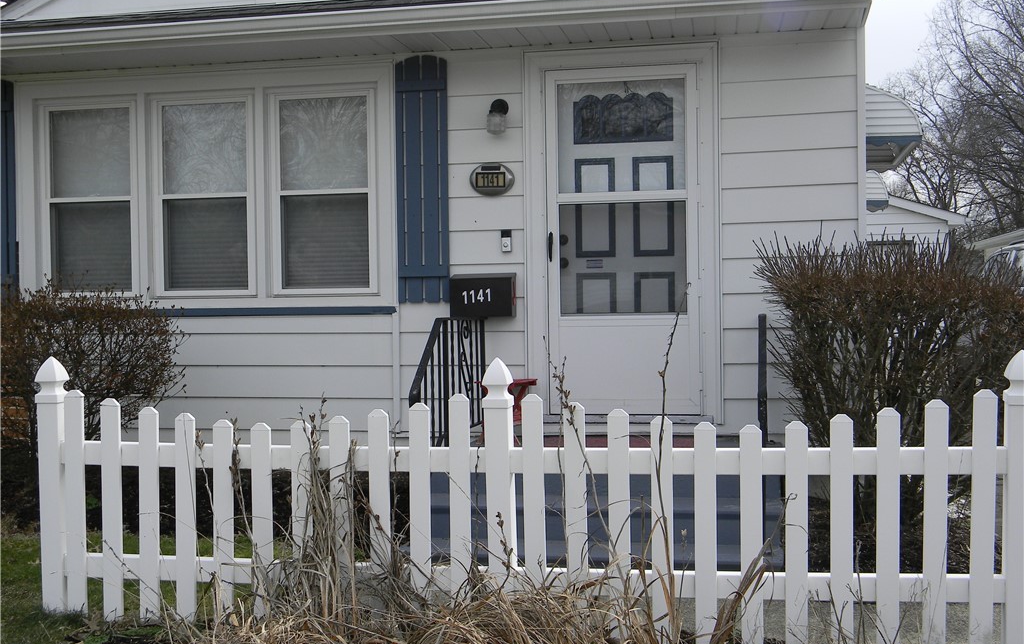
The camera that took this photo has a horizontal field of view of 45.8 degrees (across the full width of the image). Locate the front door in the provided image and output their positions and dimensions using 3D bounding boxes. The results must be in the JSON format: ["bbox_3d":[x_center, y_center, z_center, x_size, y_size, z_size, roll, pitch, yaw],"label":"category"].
[{"bbox_3d":[0.651,-0.475,7.129,0.898,2.046,0.060,-1,1,12],"label":"front door"}]

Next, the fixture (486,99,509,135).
[{"bbox_3d":[-0.082,-1.215,7.194,0.117,0.227,0.160,-1,1,12],"label":"fixture"}]

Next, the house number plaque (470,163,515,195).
[{"bbox_3d":[-0.119,-0.854,7.263,0.269,0.197,0.050,-1,1,12],"label":"house number plaque"}]

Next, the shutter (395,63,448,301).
[{"bbox_3d":[-0.540,-0.862,7.360,0.325,1.498,0.035,-1,1,12],"label":"shutter"}]

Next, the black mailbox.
[{"bbox_3d":[-0.165,-0.162,7.240,0.372,0.263,0.130,-1,1,12],"label":"black mailbox"}]

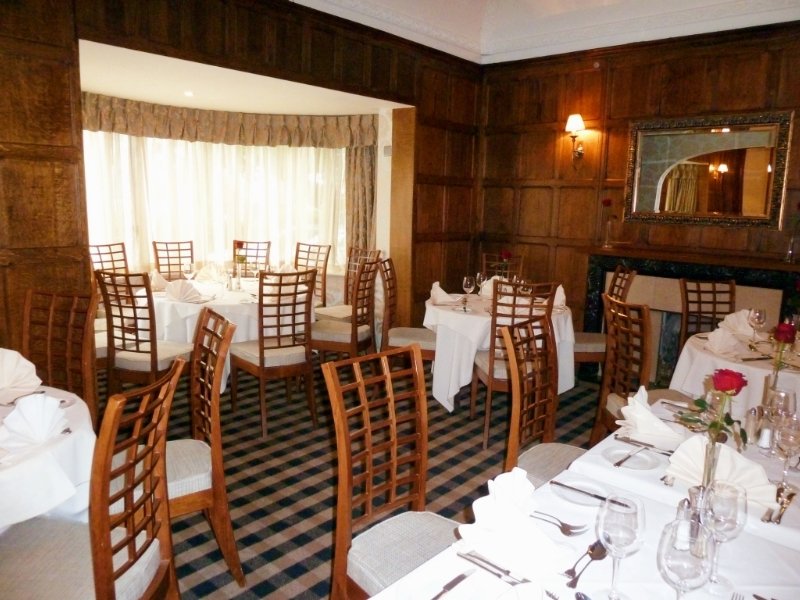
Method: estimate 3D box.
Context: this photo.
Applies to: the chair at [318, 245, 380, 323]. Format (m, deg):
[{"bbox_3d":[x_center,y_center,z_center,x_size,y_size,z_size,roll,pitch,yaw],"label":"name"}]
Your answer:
[{"bbox_3d":[-0.484,0.063,5.031,0.540,1.010,0.440,-8,14,-44],"label":"chair"}]

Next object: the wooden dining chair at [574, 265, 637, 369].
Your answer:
[{"bbox_3d":[1.381,0.255,4.252,0.540,1.010,0.440,2,10,0],"label":"wooden dining chair"}]

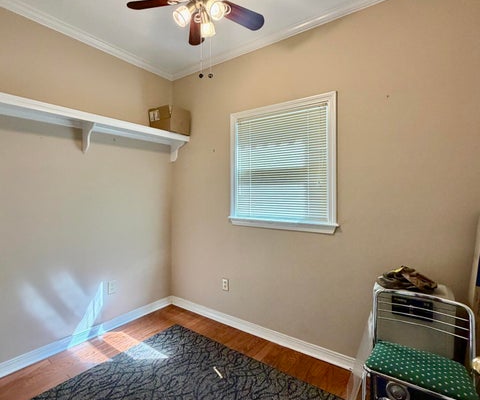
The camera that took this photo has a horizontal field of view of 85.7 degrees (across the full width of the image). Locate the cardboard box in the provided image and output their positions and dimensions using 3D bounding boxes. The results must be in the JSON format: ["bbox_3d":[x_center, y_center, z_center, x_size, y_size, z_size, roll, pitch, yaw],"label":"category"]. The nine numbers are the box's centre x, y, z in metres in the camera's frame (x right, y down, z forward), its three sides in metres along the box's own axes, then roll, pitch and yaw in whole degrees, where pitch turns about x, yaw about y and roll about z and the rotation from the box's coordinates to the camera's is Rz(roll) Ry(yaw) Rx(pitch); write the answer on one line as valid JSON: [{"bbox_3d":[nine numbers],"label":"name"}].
[{"bbox_3d":[-0.753,-0.826,2.806,0.316,0.272,0.284,1,2,36],"label":"cardboard box"}]

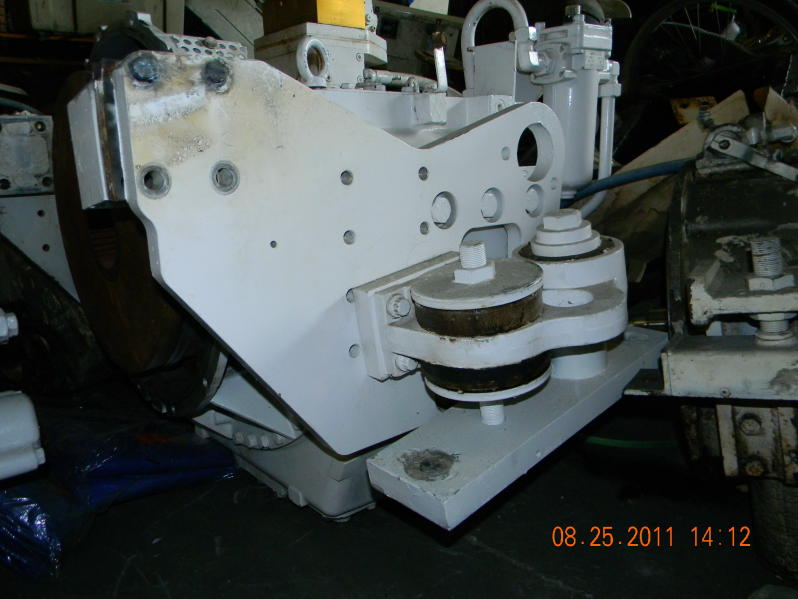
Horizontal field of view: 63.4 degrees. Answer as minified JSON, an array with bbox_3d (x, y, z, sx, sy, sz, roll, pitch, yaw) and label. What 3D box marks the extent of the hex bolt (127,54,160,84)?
[{"bbox_3d":[-0.267,-0.242,0.680,0.029,0.029,0.016,-13,17,-42],"label":"hex bolt"}]

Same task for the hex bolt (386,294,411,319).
[{"bbox_3d":[-0.001,0.010,0.892,0.030,0.030,0.016,-24,24,-39],"label":"hex bolt"}]

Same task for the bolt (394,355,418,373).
[{"bbox_3d":[0.011,0.087,0.918,0.030,0.030,0.016,-24,24,-39],"label":"bolt"}]

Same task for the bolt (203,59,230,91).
[{"bbox_3d":[-0.207,-0.257,0.735,0.029,0.029,0.016,-13,17,-42],"label":"bolt"}]

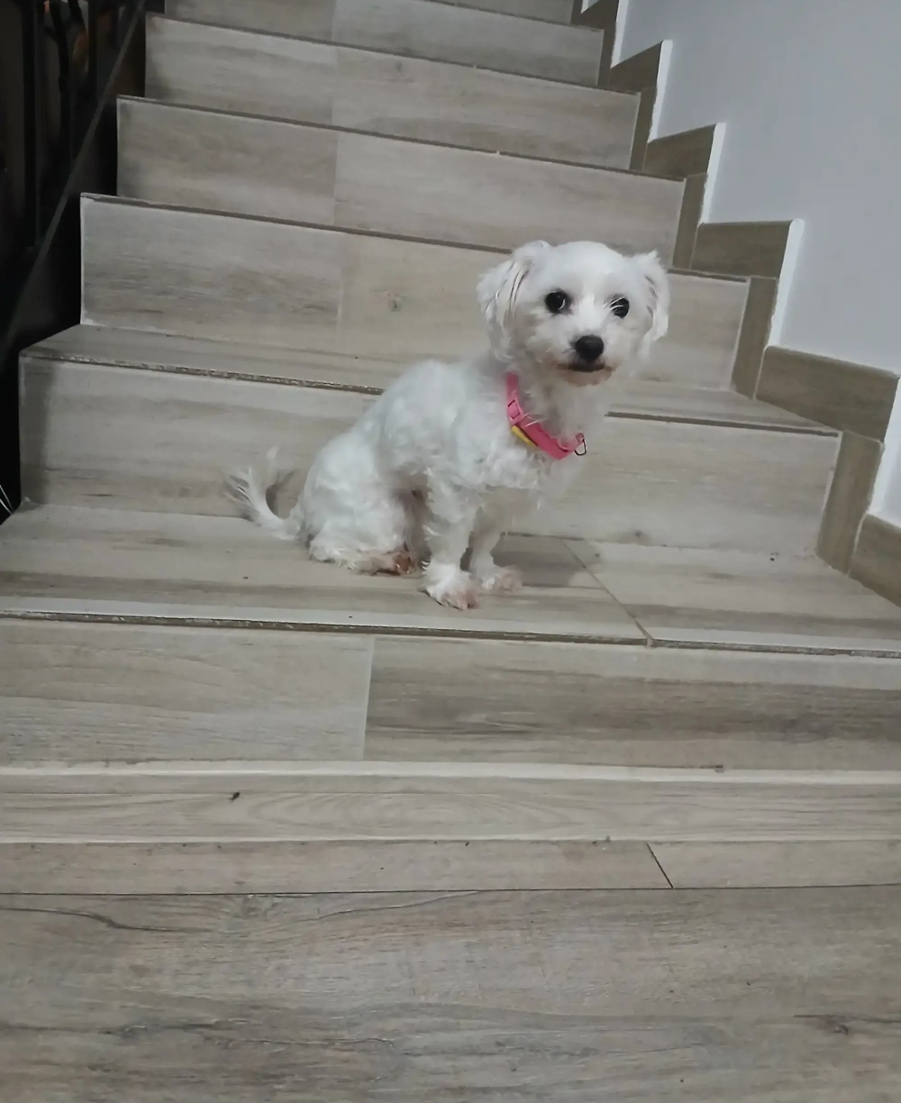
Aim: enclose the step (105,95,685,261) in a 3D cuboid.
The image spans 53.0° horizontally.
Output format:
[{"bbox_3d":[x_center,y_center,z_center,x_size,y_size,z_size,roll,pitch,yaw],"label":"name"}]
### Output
[{"bbox_3d":[-0.080,-0.647,1.613,0.936,0.158,0.272,3,19,-12],"label":"step"}]

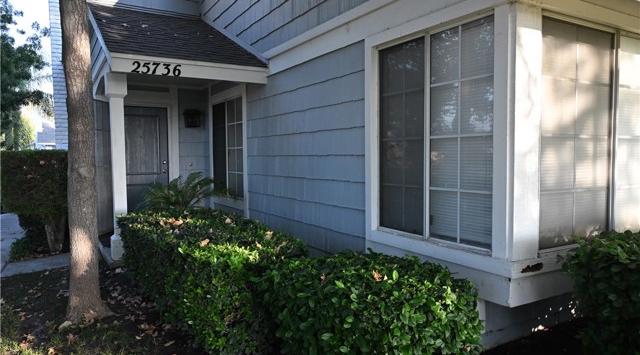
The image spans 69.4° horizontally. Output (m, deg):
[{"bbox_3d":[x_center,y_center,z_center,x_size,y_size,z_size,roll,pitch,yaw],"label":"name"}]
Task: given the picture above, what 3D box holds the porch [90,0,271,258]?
[{"bbox_3d":[-2.216,-0.977,6.788,1.928,3.699,2.873,-2,3,-30],"label":"porch"}]

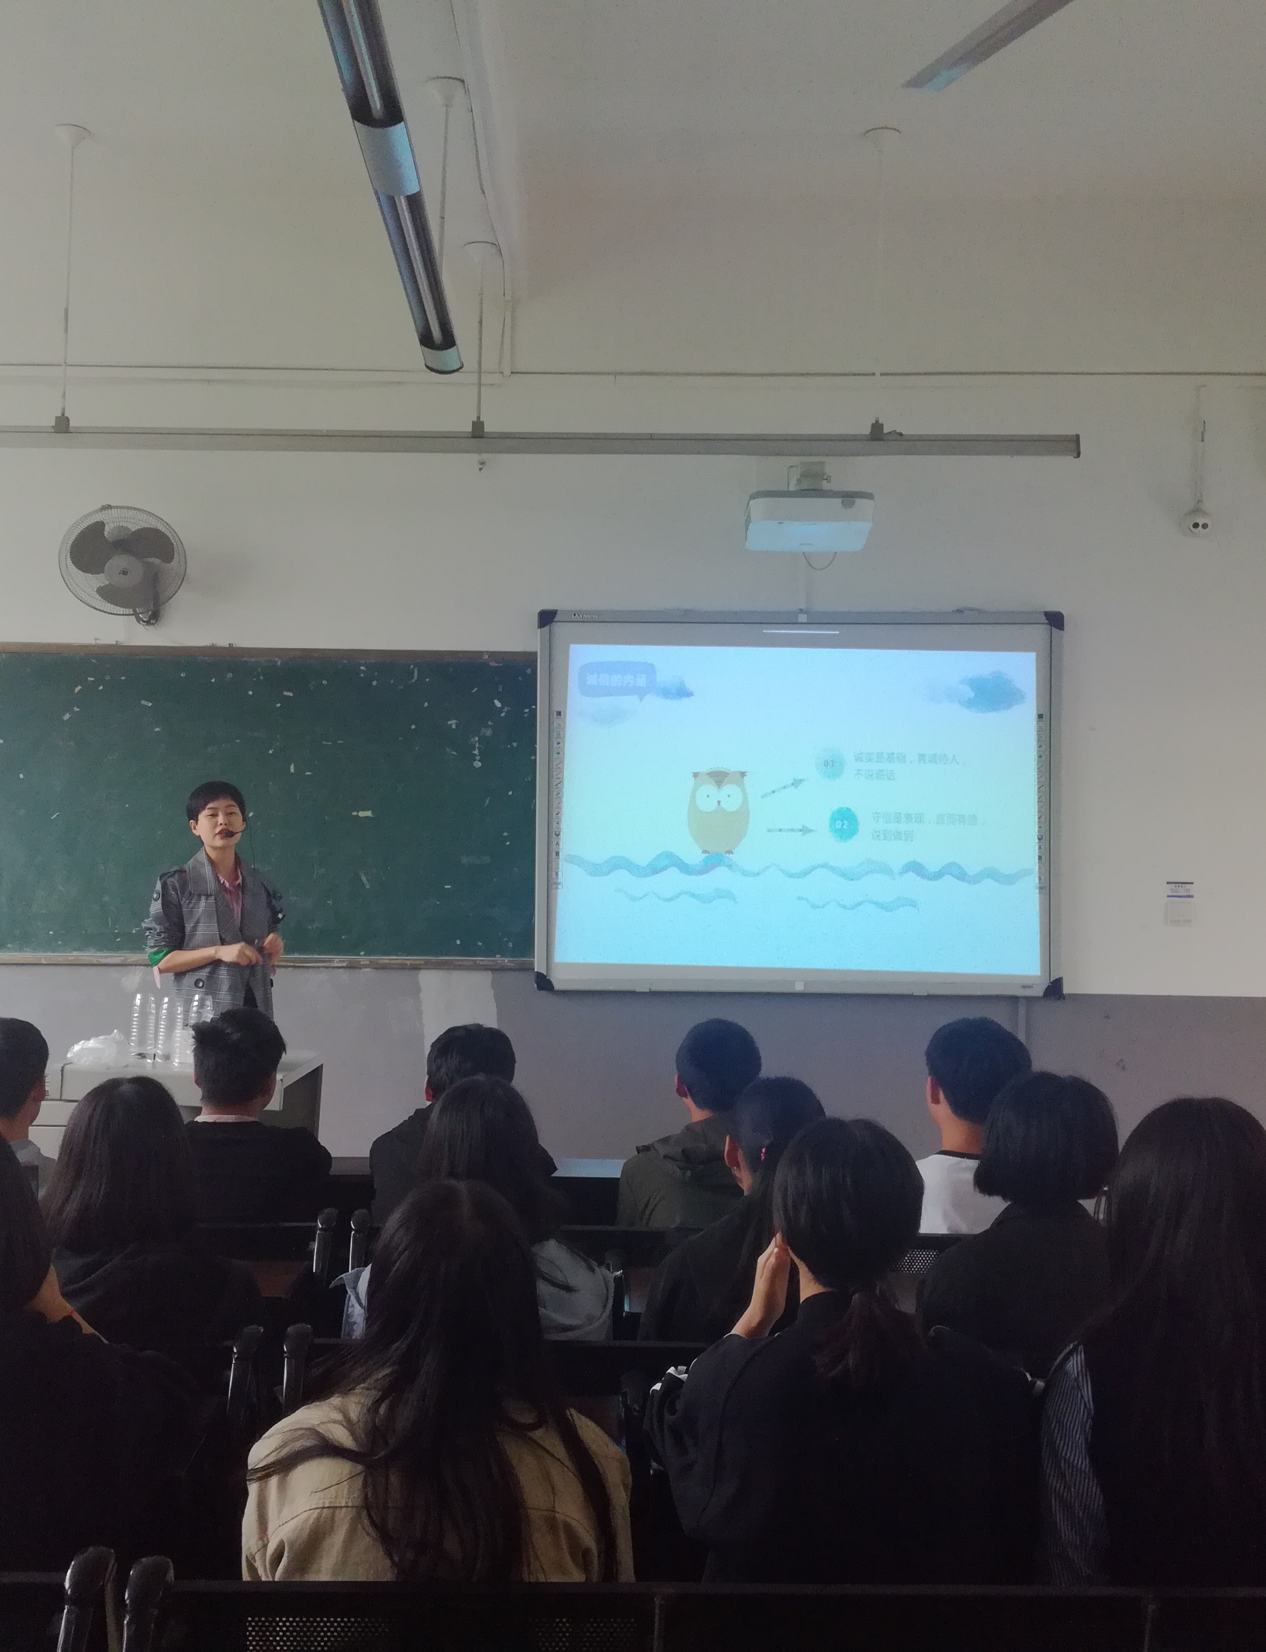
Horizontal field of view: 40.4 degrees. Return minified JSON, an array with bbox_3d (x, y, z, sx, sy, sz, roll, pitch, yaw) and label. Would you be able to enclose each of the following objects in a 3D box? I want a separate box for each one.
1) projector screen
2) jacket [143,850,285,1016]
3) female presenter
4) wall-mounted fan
[{"bbox_3d":[0.628,-0.087,6.422,1.969,1.431,0.070,0,-2,0],"label":"projector screen"},{"bbox_3d":[-1.390,0.424,5.697,0.460,0.700,0.300,2,-2,-35],"label":"jacket"},{"bbox_3d":[-1.389,0.681,5.689,0.460,1.660,0.310,2,-2,-35],"label":"female presenter"},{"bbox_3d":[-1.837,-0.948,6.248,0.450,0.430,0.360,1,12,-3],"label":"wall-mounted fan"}]

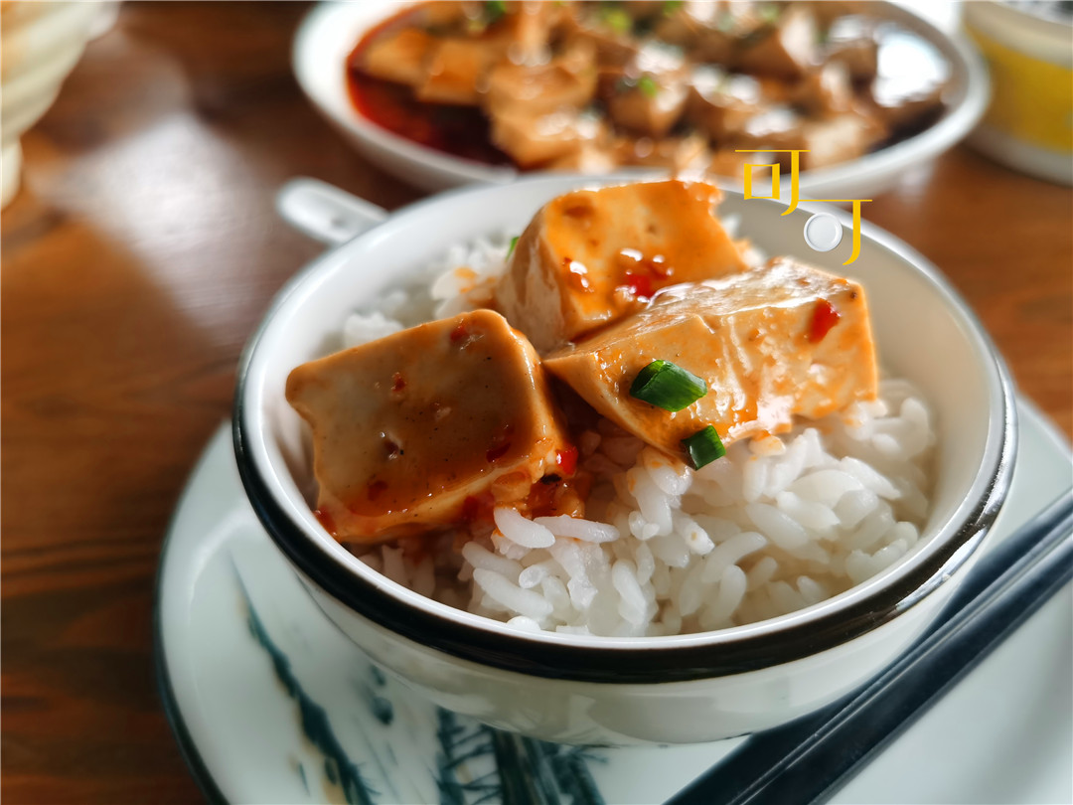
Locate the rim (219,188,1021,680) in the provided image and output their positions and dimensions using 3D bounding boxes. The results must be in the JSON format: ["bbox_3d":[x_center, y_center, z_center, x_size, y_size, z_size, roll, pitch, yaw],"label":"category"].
[{"bbox_3d":[0.011,-0.011,0.129,0.116,0.007,0.116,-4,41,0],"label":"rim"}]

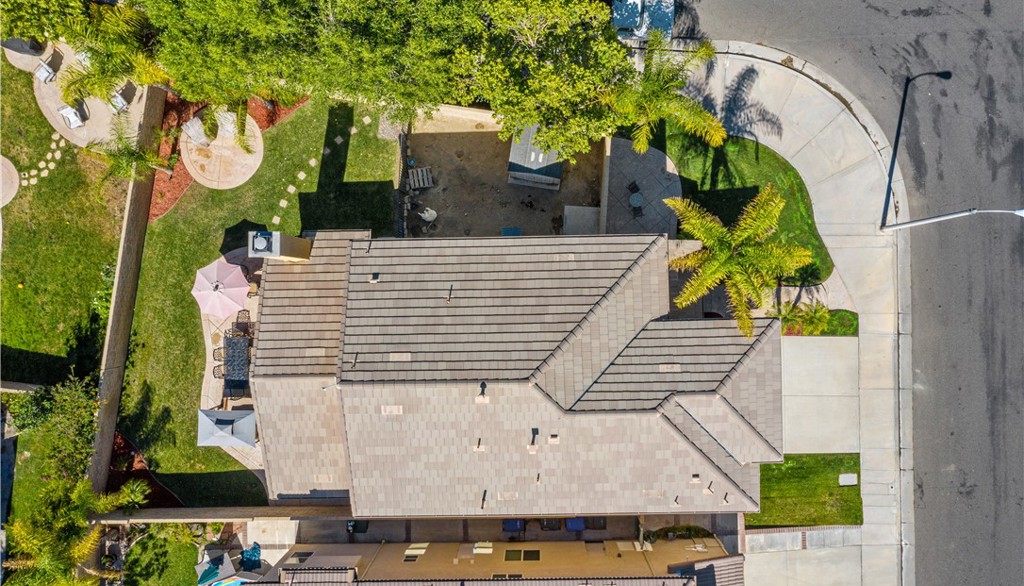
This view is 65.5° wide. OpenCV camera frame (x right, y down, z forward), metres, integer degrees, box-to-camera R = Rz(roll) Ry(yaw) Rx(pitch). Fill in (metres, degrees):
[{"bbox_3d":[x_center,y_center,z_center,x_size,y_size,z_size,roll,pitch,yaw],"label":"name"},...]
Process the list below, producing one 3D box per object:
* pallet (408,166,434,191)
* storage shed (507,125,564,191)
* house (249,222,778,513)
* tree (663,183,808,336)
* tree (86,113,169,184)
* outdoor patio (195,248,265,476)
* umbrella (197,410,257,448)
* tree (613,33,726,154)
[{"bbox_3d":[-3.877,-4.928,34.193,0.979,0.140,0.855,-10,89,3],"label":"pallet"},{"bbox_3d":[1.032,-5.623,32.893,2.200,2.250,2.250,8,90,3],"label":"storage shed"},{"bbox_3d":[0.332,3.035,31.208,20.208,5.600,11.305,-1,90,3],"label":"house"},{"bbox_3d":[7.957,-1.116,30.144,5.032,7.000,5.239,-1,90,3],"label":"tree"},{"bbox_3d":[-15.327,-5.775,32.891,3.129,3.900,2.748,-1,90,3],"label":"tree"},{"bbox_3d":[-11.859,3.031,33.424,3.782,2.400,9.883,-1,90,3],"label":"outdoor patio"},{"bbox_3d":[-11.638,5.547,33.401,2.412,2.400,1.527,-1,90,3],"label":"umbrella"},{"bbox_3d":[5.624,-7.074,30.391,4.027,6.800,4.374,-1,90,3],"label":"tree"}]

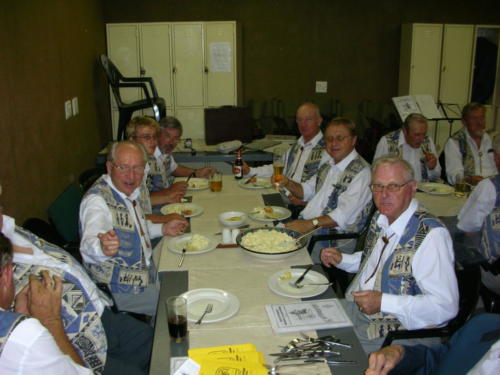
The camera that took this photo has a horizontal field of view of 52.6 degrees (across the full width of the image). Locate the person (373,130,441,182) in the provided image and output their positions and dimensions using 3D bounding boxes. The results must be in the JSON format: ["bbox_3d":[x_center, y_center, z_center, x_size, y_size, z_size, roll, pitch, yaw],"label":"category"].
[{"bbox_3d":[1.120,0.069,3.693,0.530,1.220,0.720,-2,19,-7],"label":"person"}]

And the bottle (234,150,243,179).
[{"bbox_3d":[-0.081,-0.171,3.748,0.060,0.213,0.060,0,18,0],"label":"bottle"}]

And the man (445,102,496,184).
[{"bbox_3d":[1.630,0.032,3.701,0.530,1.280,0.720,-6,19,-17],"label":"man"}]

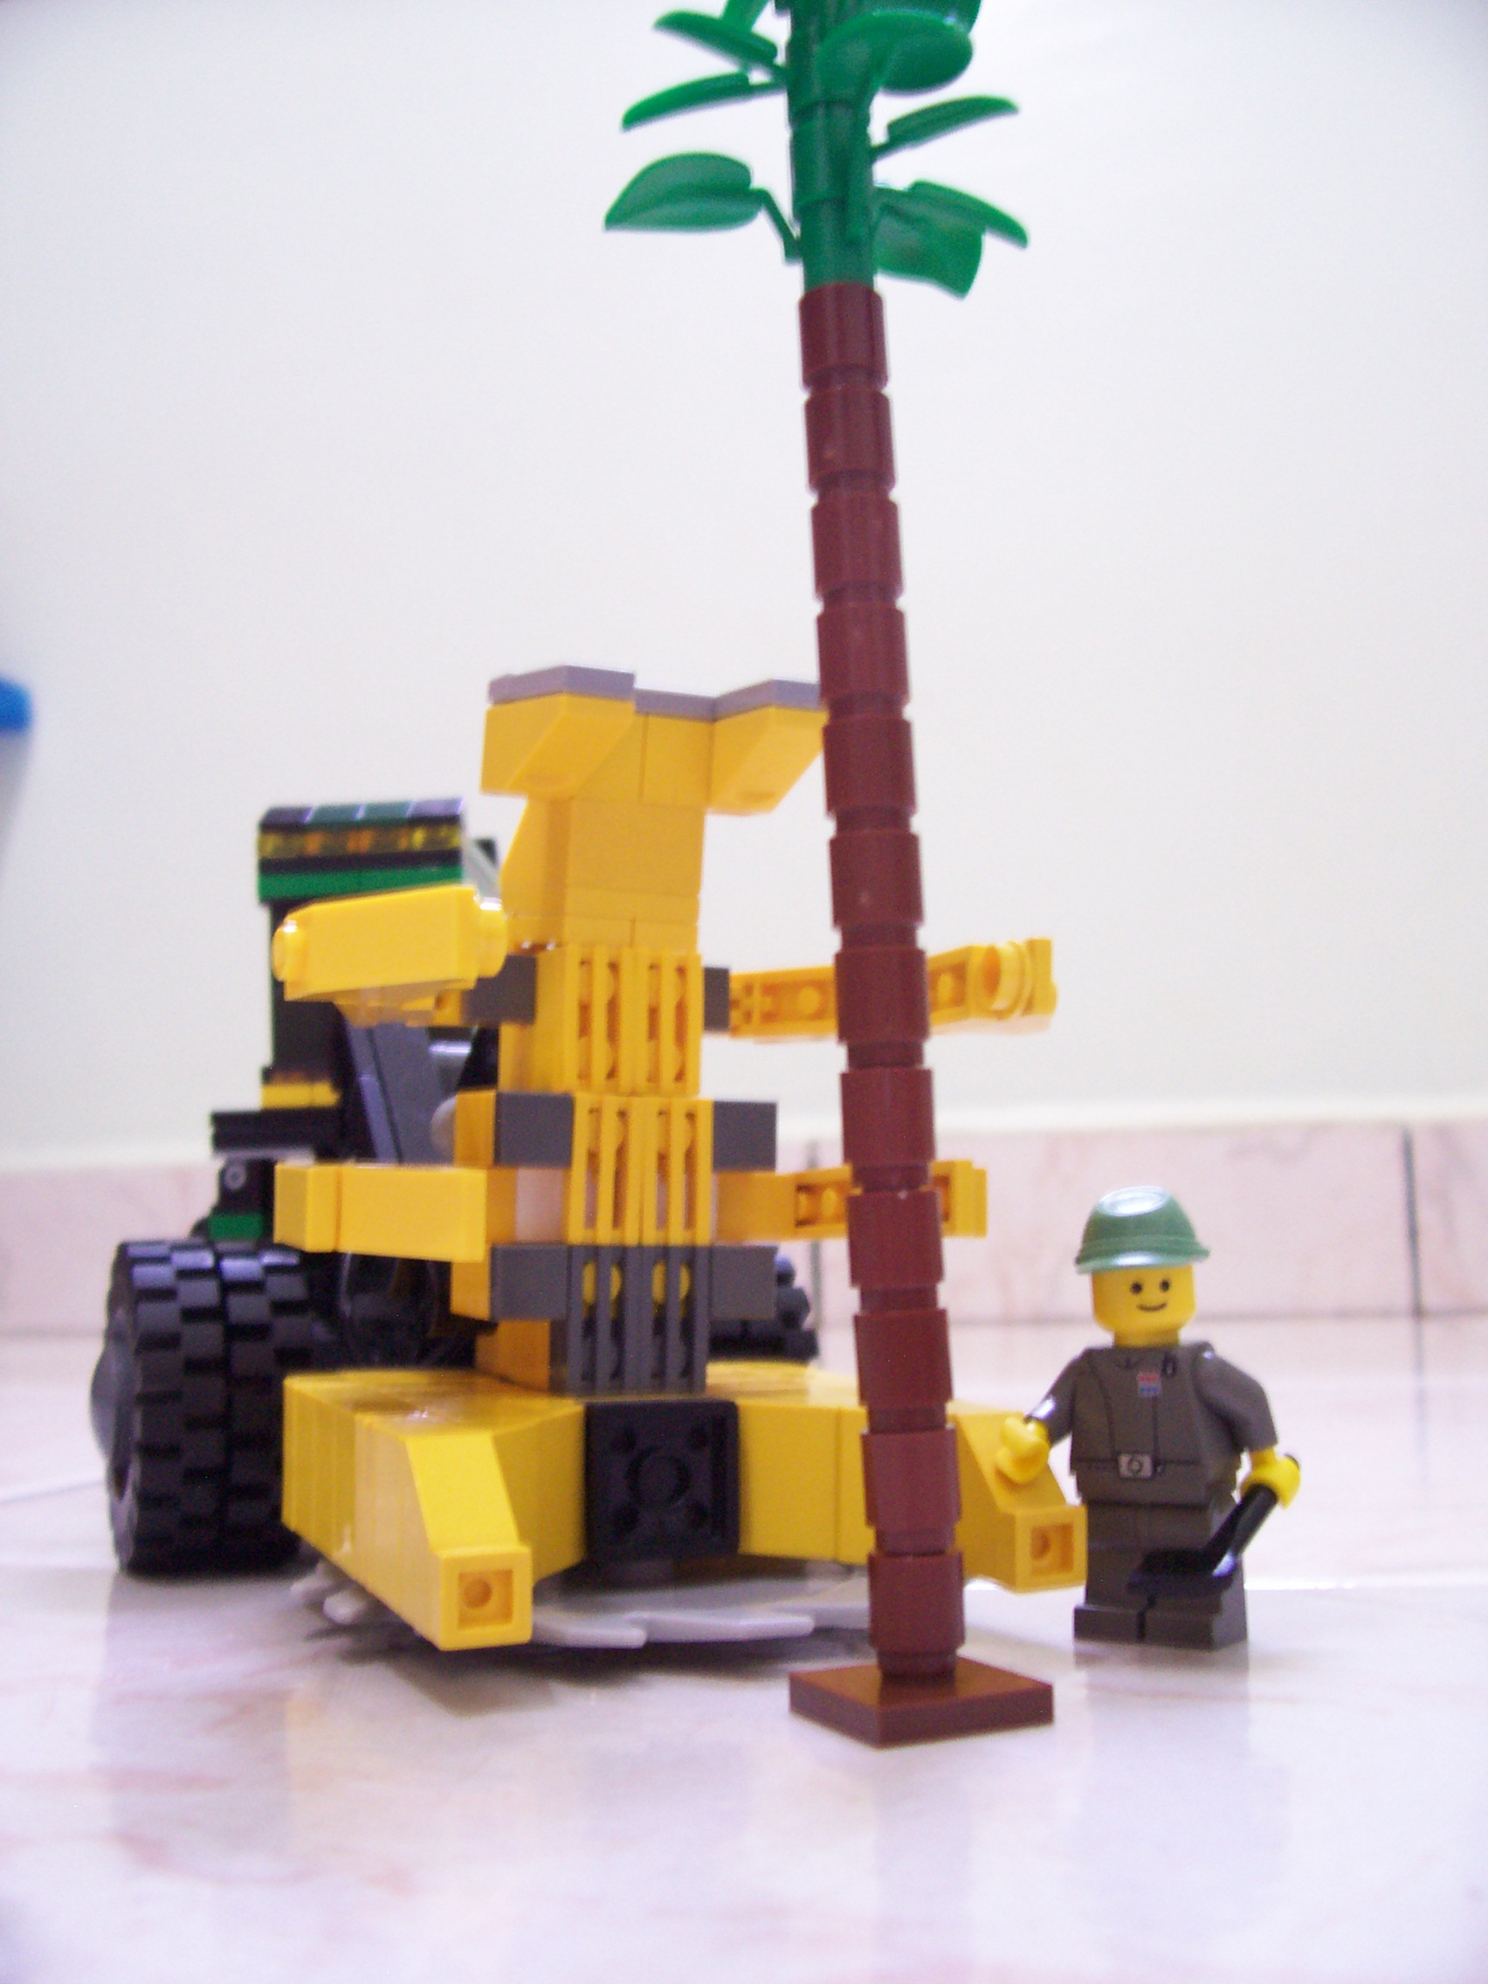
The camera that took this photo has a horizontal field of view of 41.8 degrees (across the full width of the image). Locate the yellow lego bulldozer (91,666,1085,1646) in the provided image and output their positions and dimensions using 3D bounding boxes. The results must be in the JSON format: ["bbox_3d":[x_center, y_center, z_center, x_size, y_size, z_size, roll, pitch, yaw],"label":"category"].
[{"bbox_3d":[-0.032,0.023,0.275,0.100,0.106,0.200,1,-8,-15],"label":"yellow lego bulldozer"}]

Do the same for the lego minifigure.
[{"bbox_3d":[0.041,0.042,0.196,0.026,0.044,0.018,-7,-10,36],"label":"lego minifigure"}]

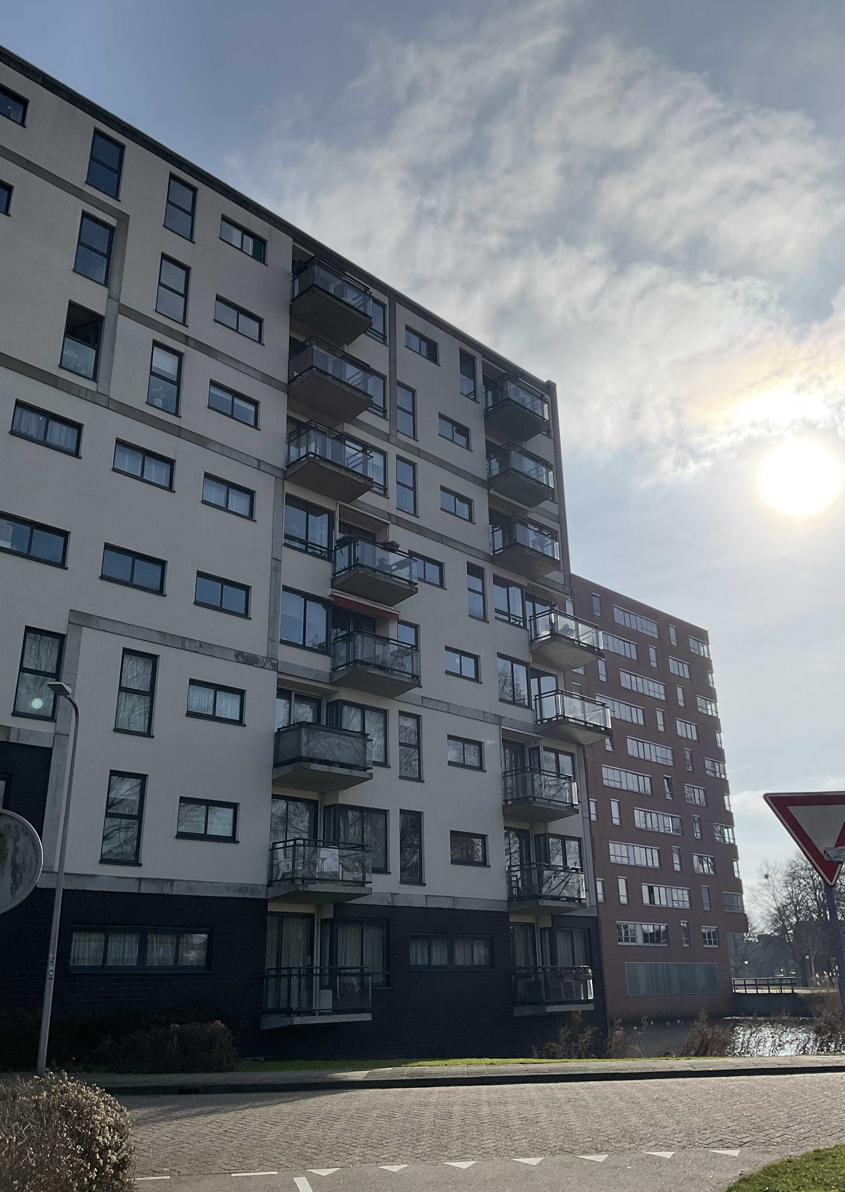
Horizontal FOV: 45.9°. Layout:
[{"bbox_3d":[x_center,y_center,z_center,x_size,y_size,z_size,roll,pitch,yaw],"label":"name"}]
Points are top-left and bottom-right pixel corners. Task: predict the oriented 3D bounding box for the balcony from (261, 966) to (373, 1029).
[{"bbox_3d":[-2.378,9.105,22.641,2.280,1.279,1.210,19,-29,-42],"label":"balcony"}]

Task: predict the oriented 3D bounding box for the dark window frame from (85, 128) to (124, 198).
[{"bbox_3d":[-8.546,-11.612,26.971,0.140,1.916,0.958,-20,-28,41],"label":"dark window frame"}]

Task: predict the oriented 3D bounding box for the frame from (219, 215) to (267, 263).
[{"bbox_3d":[-5.013,-9.956,28.003,1.562,0.835,0.130,19,-29,-41],"label":"frame"}]

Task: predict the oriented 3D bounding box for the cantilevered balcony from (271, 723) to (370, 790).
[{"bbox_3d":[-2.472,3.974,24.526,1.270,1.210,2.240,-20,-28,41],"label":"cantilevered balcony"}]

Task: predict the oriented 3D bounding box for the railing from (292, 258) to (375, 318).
[{"bbox_3d":[-2.642,-8.804,29.351,1.050,1.010,2.220,-20,-28,41],"label":"railing"}]

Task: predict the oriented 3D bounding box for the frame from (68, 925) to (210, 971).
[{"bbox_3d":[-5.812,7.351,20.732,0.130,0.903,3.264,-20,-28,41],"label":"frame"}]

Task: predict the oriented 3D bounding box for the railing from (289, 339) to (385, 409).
[{"bbox_3d":[-2.577,-6.197,28.205,2.143,0.987,1.077,19,-29,-41],"label":"railing"}]

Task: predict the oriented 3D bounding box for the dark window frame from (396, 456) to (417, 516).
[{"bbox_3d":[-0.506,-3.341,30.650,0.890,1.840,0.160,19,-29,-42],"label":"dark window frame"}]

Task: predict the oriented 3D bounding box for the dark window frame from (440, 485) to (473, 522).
[{"bbox_3d":[1.119,-2.914,32.205,0.130,0.879,1.560,-21,-29,41],"label":"dark window frame"}]

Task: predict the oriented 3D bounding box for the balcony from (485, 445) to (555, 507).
[{"bbox_3d":[3.391,-4.111,34.434,1.115,1.292,2.258,-20,-28,41],"label":"balcony"}]

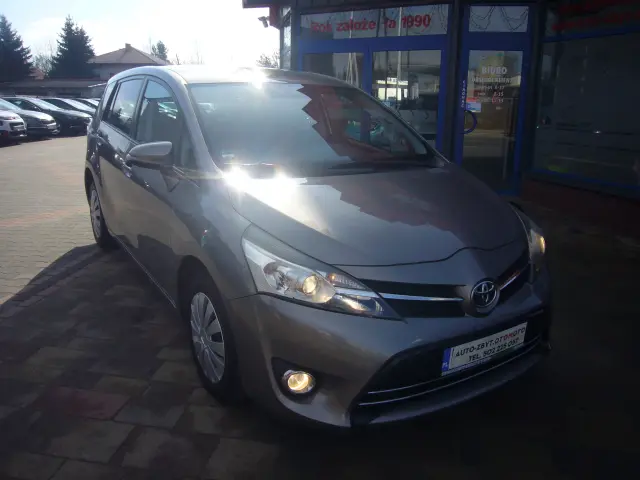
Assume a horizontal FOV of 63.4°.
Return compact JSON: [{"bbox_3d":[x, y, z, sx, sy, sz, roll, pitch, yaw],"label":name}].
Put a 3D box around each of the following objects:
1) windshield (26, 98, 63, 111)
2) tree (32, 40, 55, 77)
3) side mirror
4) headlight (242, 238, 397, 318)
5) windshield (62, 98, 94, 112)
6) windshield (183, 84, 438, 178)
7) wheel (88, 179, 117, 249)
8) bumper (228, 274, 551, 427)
[{"bbox_3d":[-10.111,-4.973,19.000,0.780,0.460,1.400,2,16,2],"label":"windshield"},{"bbox_3d":[-27.017,-15.995,50.917,3.000,6.800,3.000,1,16,0],"label":"tree"},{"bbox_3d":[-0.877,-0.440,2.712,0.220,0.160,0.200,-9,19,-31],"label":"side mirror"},{"bbox_3d":[-0.020,0.159,2.012,0.430,0.270,0.500,-9,19,-31],"label":"headlight"},{"bbox_3d":[-9.863,-5.498,21.100,0.780,0.460,1.400,2,16,2],"label":"windshield"},{"bbox_3d":[-0.099,-0.699,3.172,1.400,0.520,0.860,-9,19,-31],"label":"windshield"},{"bbox_3d":[-1.936,-0.230,4.787,0.210,0.650,0.650,-9,19,-31],"label":"wheel"},{"bbox_3d":[0.548,0.406,2.393,1.760,0.490,0.610,-9,19,-31],"label":"bumper"}]

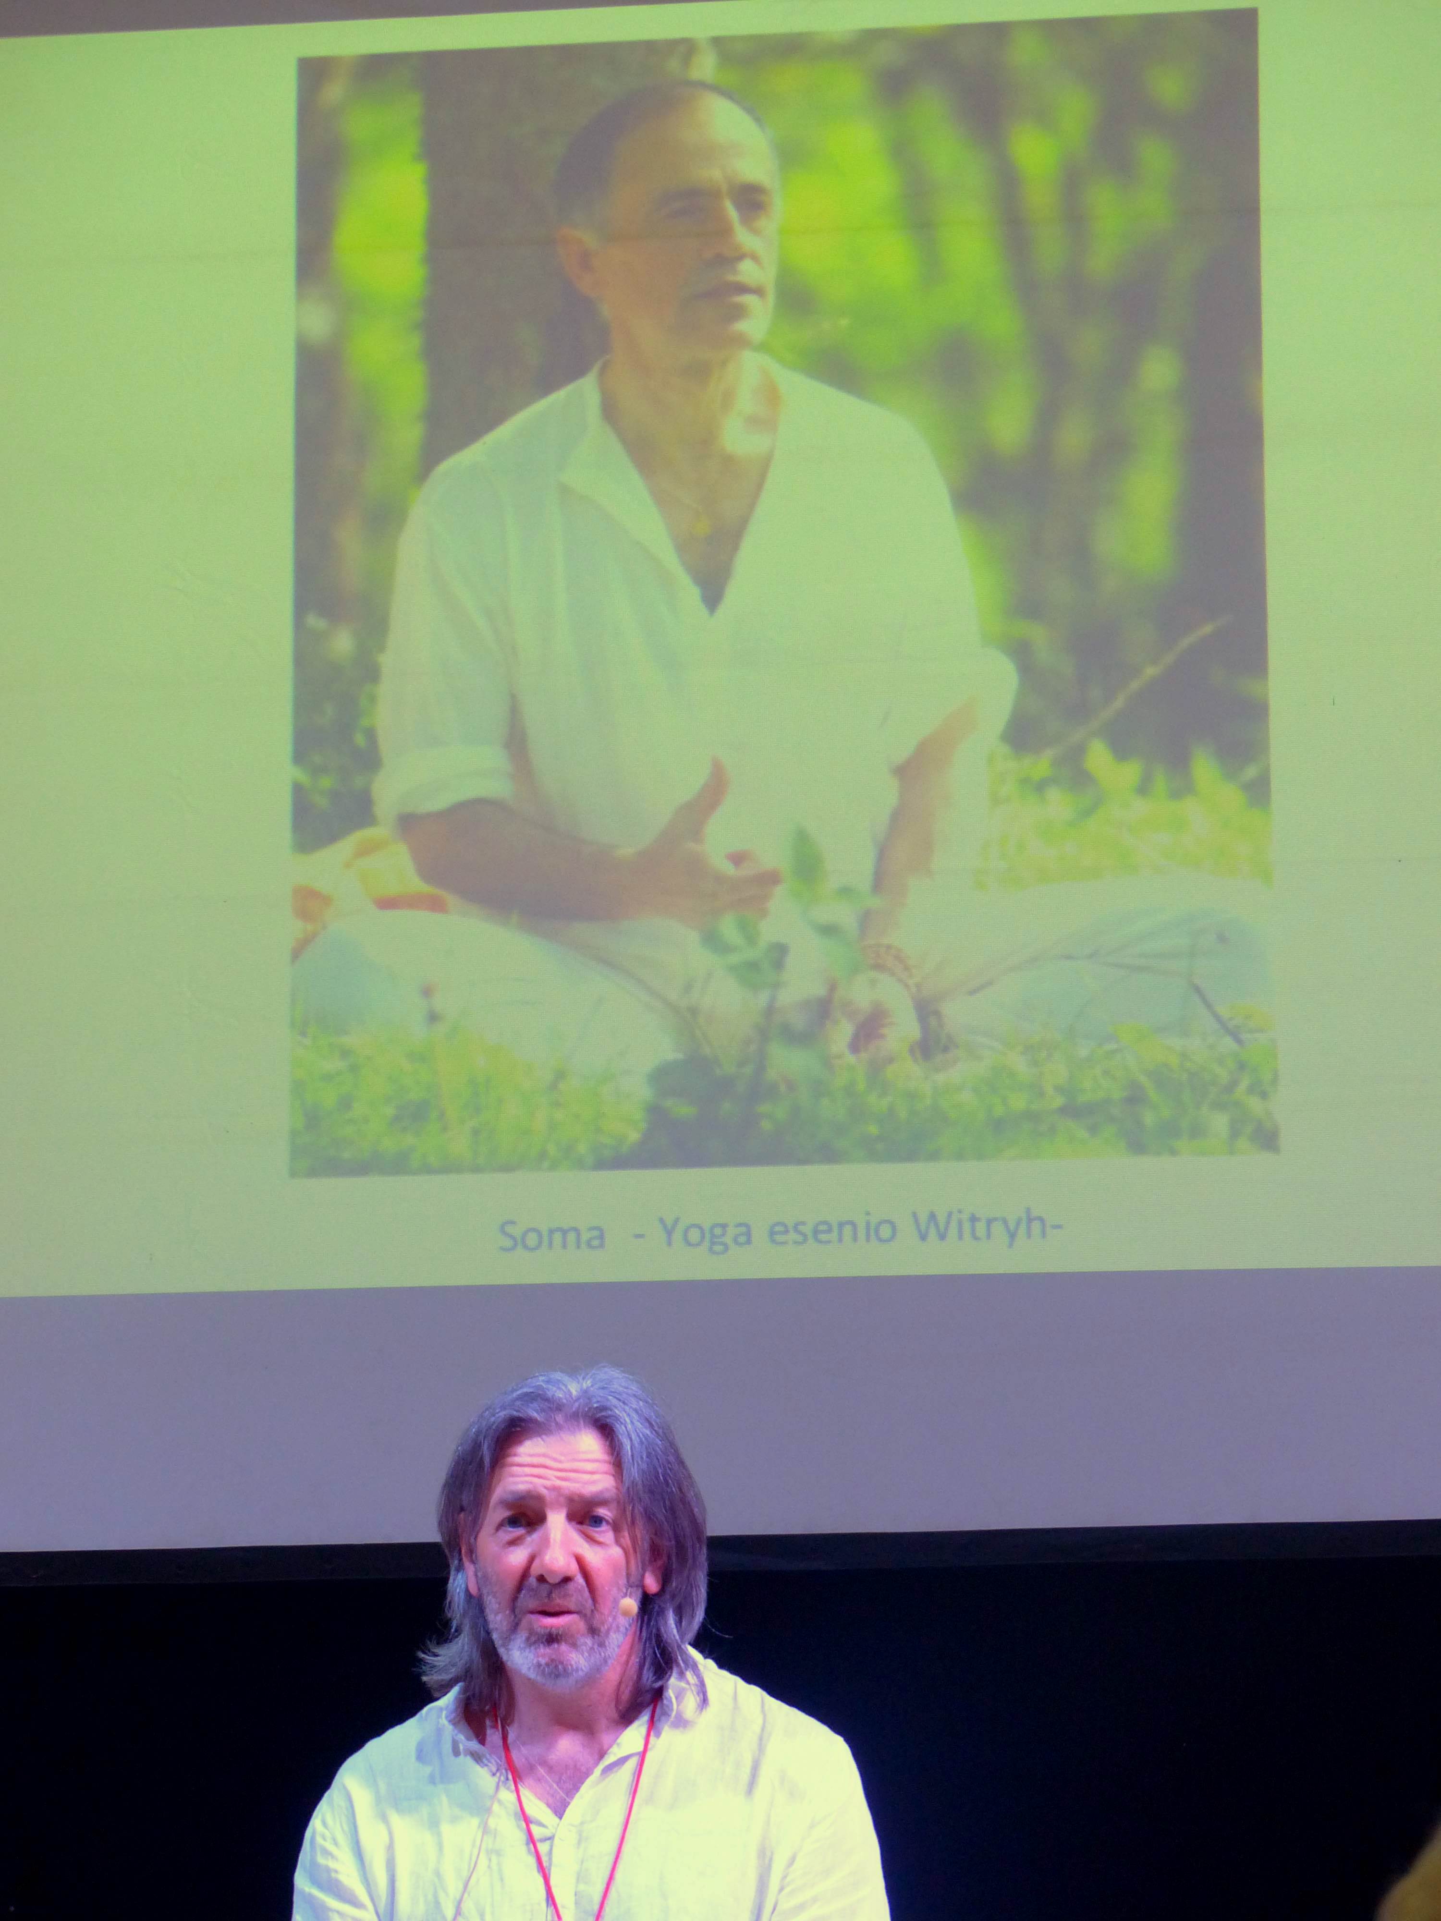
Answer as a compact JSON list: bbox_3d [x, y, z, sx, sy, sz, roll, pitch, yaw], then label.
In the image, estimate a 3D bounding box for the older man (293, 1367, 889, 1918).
[{"bbox_3d":[-0.098,1.169,4.892,0.560,1.720,0.380,-2,-11,10],"label":"older man"}]

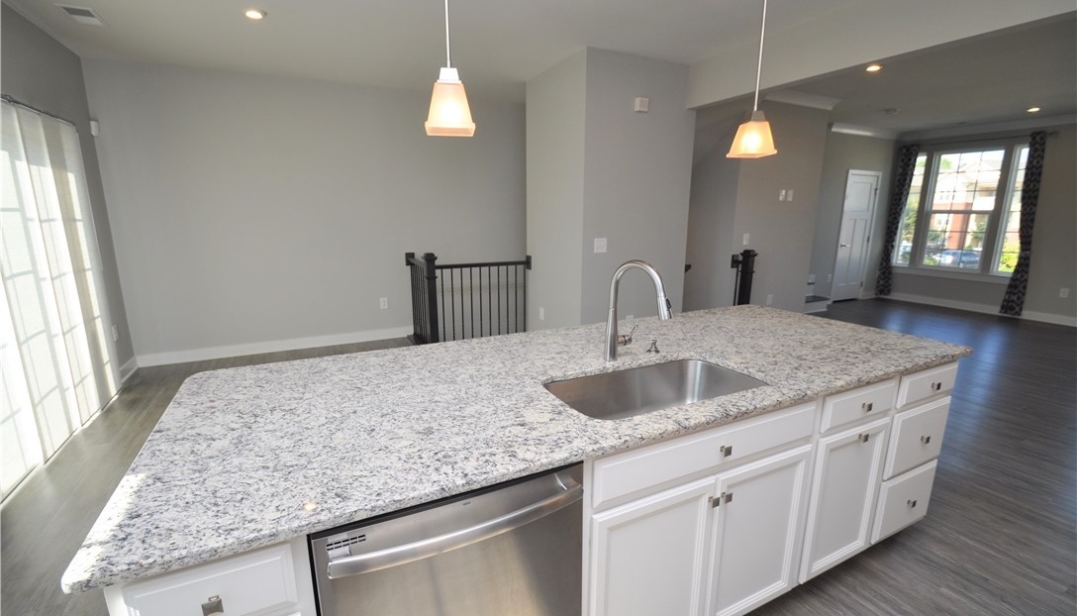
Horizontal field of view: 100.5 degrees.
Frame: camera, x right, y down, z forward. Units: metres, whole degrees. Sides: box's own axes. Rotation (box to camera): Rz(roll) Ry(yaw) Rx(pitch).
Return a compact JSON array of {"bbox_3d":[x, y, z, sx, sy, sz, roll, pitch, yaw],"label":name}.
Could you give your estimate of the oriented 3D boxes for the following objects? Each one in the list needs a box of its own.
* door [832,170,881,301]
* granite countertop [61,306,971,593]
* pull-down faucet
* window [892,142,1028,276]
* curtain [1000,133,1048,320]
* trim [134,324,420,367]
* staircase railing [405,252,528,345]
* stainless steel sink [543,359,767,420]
[{"bbox_3d":[5.218,-1.135,7.365,0.830,2.075,0.060,-6,13,-25],"label":"door"},{"bbox_3d":[0.284,0.223,1.744,2.820,0.034,1.045,-6,13,-25],"label":"granite countertop"},{"bbox_3d":[0.368,0.025,1.629,0.120,0.402,0.315,-6,13,-25],"label":"pull-down faucet"},{"bbox_3d":[6.513,-1.467,6.943,0.100,1.950,1.670,-6,13,-25],"label":"window"},{"bbox_3d":[6.771,-1.130,6.239,0.120,2.505,0.280,-6,13,-25],"label":"curtain"},{"bbox_3d":[-2.726,0.403,4.889,2.600,0.125,0.020,-6,13,-25],"label":"trim"},{"bbox_3d":[-0.802,-0.137,5.121,1.200,1.081,1.000,-6,13,-25],"label":"staircase railing"},{"bbox_3d":[0.417,0.380,1.597,0.735,0.220,0.410,-6,13,-25],"label":"stainless steel sink"}]

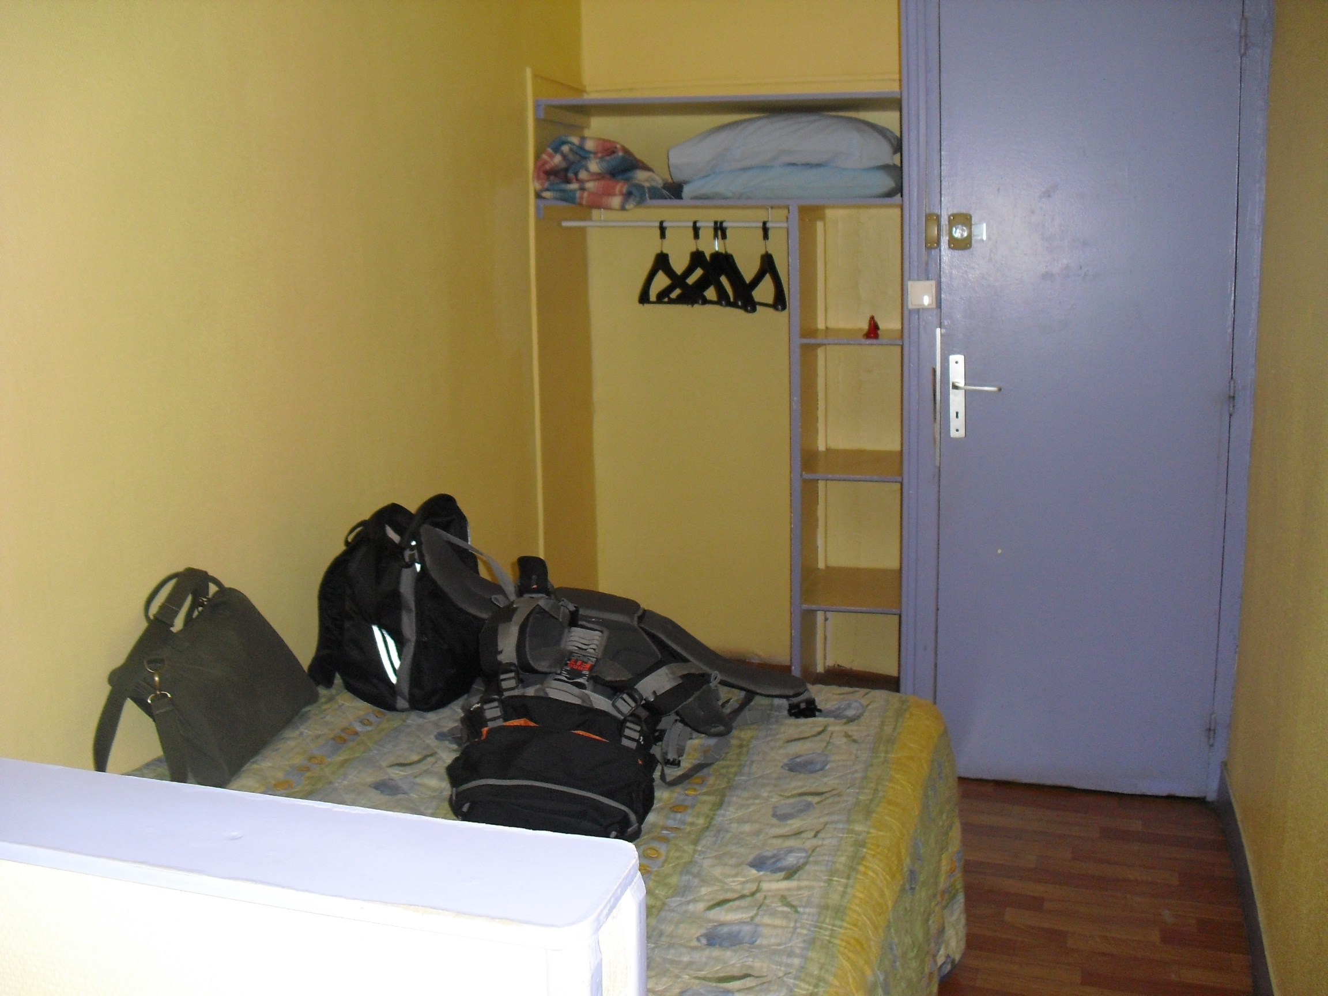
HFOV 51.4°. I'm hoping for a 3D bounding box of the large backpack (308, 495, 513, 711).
[{"bbox_3d":[-0.501,0.195,2.803,0.290,0.410,0.230,-10,14,-42],"label":"large backpack"}]

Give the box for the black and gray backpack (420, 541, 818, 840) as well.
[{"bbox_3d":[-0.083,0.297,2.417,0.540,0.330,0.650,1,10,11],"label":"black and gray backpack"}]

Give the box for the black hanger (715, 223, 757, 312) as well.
[{"bbox_3d":[0.187,-0.683,4.045,0.045,0.250,0.420,-4,11,-18],"label":"black hanger"}]

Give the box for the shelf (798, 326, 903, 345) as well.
[{"bbox_3d":[0.582,-0.464,3.979,0.291,0.017,0.470,2,11,17],"label":"shelf"}]

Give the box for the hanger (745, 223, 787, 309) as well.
[{"bbox_3d":[0.300,-0.676,4.011,0.045,0.250,0.420,-2,10,-6],"label":"hanger"}]

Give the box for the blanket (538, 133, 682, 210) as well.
[{"bbox_3d":[-0.135,-0.948,4.021,0.405,0.212,0.360,2,11,17],"label":"blanket"}]

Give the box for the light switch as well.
[{"bbox_3d":[0.685,-0.538,3.663,0.076,0.077,0.025,2,11,17],"label":"light switch"}]

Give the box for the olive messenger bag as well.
[{"bbox_3d":[-0.797,0.302,2.510,0.120,0.310,0.400,-19,12,15],"label":"olive messenger bag"}]

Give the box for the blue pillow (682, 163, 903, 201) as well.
[{"bbox_3d":[0.401,-0.881,3.910,0.600,0.110,0.500,1,8,12],"label":"blue pillow"}]

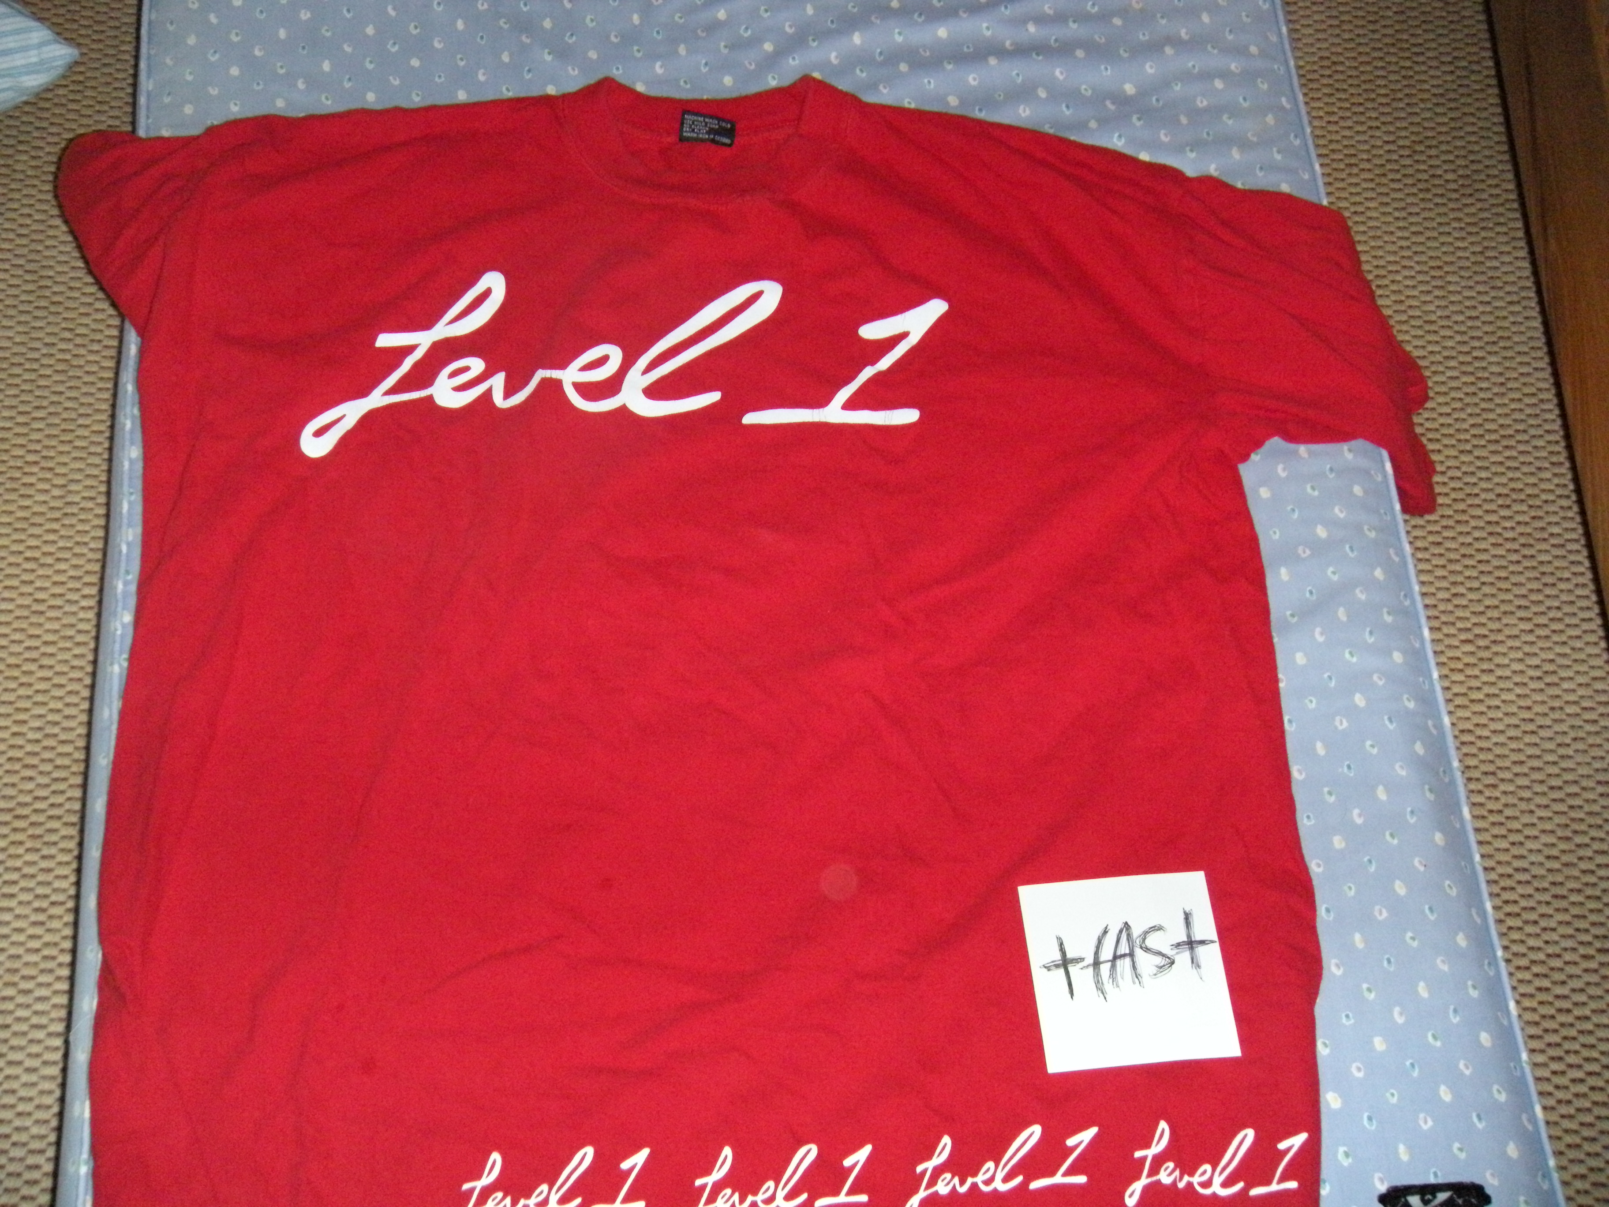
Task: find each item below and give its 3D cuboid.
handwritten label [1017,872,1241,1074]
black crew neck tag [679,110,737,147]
[{"bbox_3d":[0.154,0.175,1.218,0.091,0.001,0.094,-5,61,-4],"label":"handwritten label"},{"bbox_3d":[-0.055,-0.270,1.462,0.031,0.001,0.021,8,61,3],"label":"black crew neck tag"}]

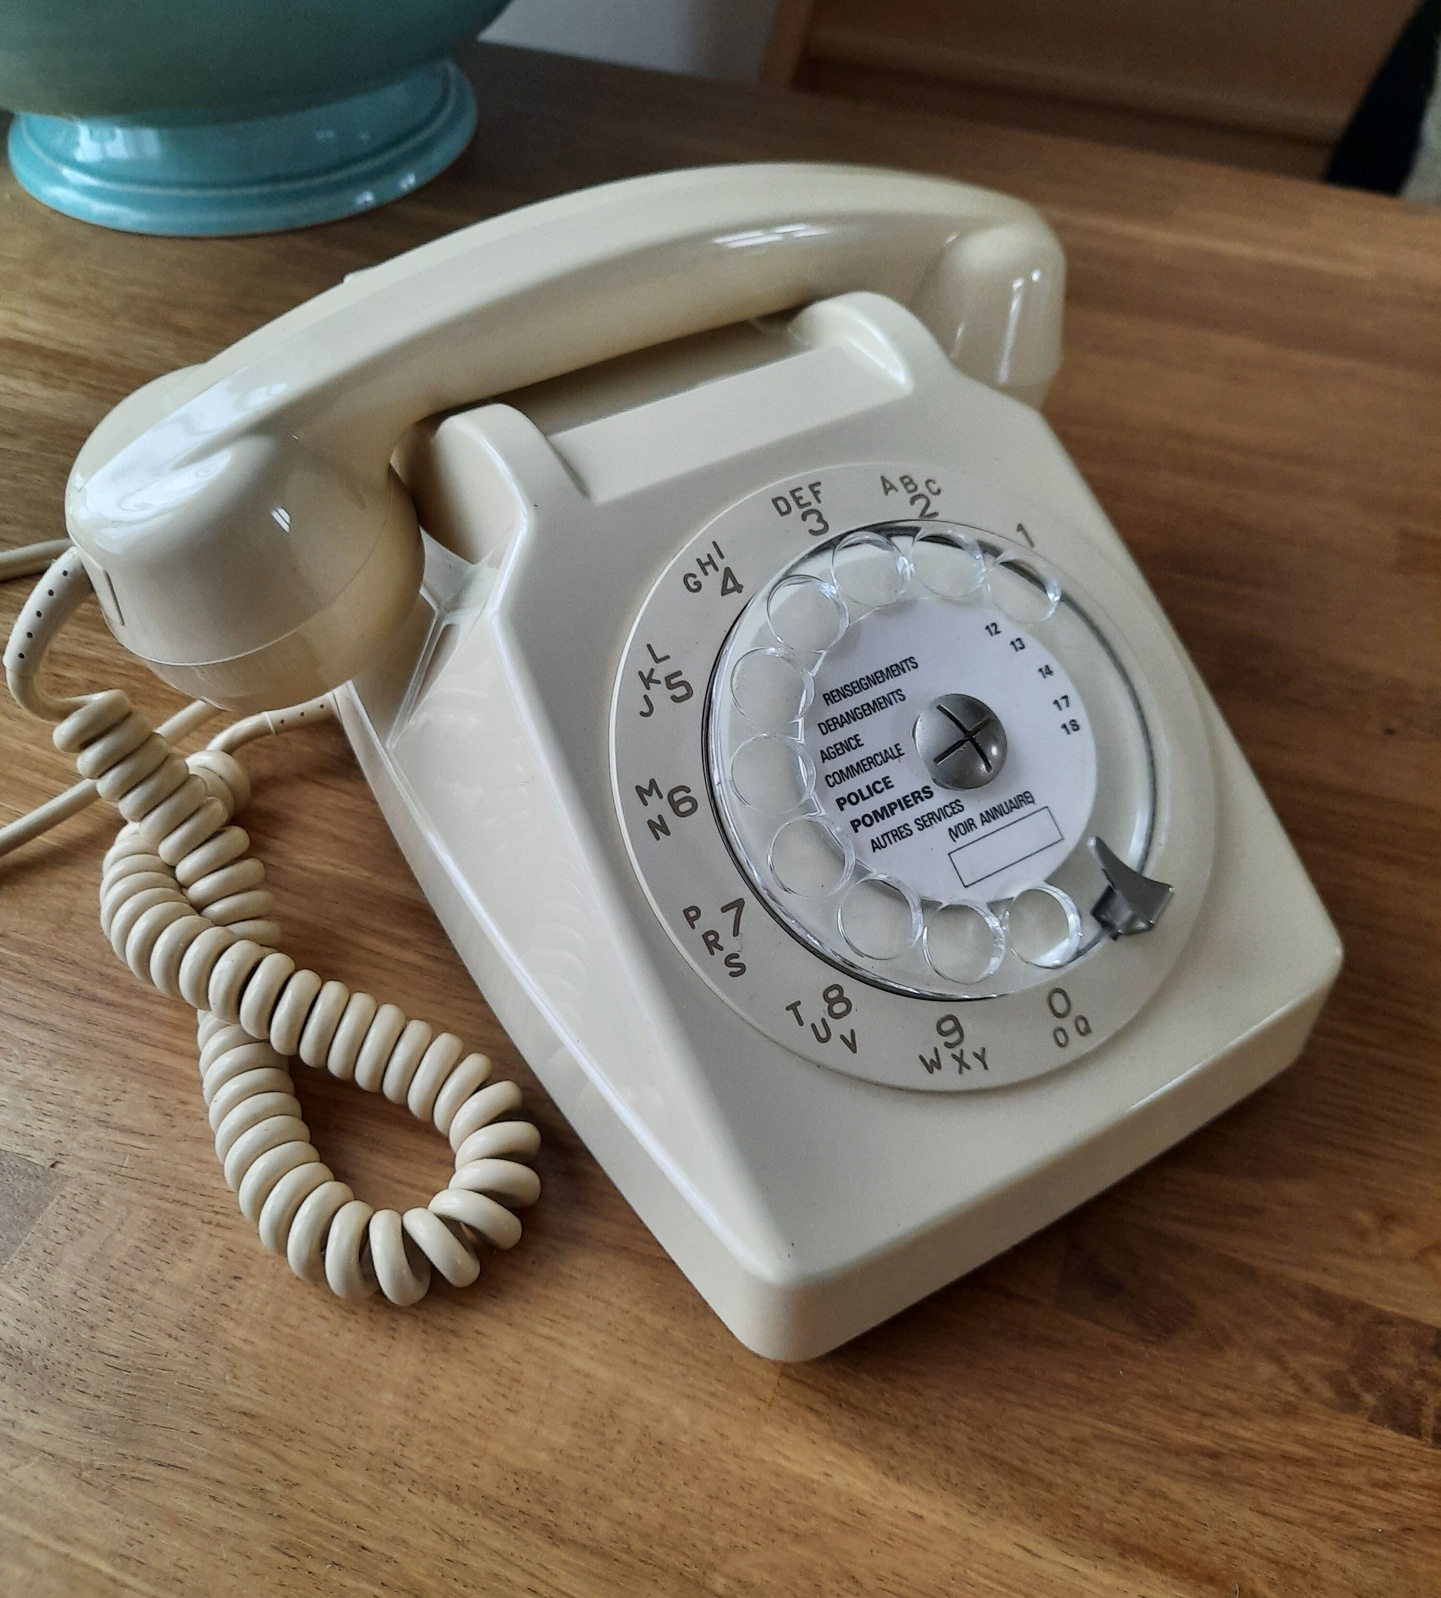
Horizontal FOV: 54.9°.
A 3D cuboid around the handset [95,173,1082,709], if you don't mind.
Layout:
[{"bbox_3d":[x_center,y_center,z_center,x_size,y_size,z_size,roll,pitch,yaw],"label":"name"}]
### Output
[{"bbox_3d":[-0.021,-0.093,0.298,0.236,0.071,0.063,-24,55,-20],"label":"handset"}]

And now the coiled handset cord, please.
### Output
[{"bbox_3d":[-0.083,0.016,0.257,0.062,0.066,0.152,-24,55,-20],"label":"coiled handset cord"}]

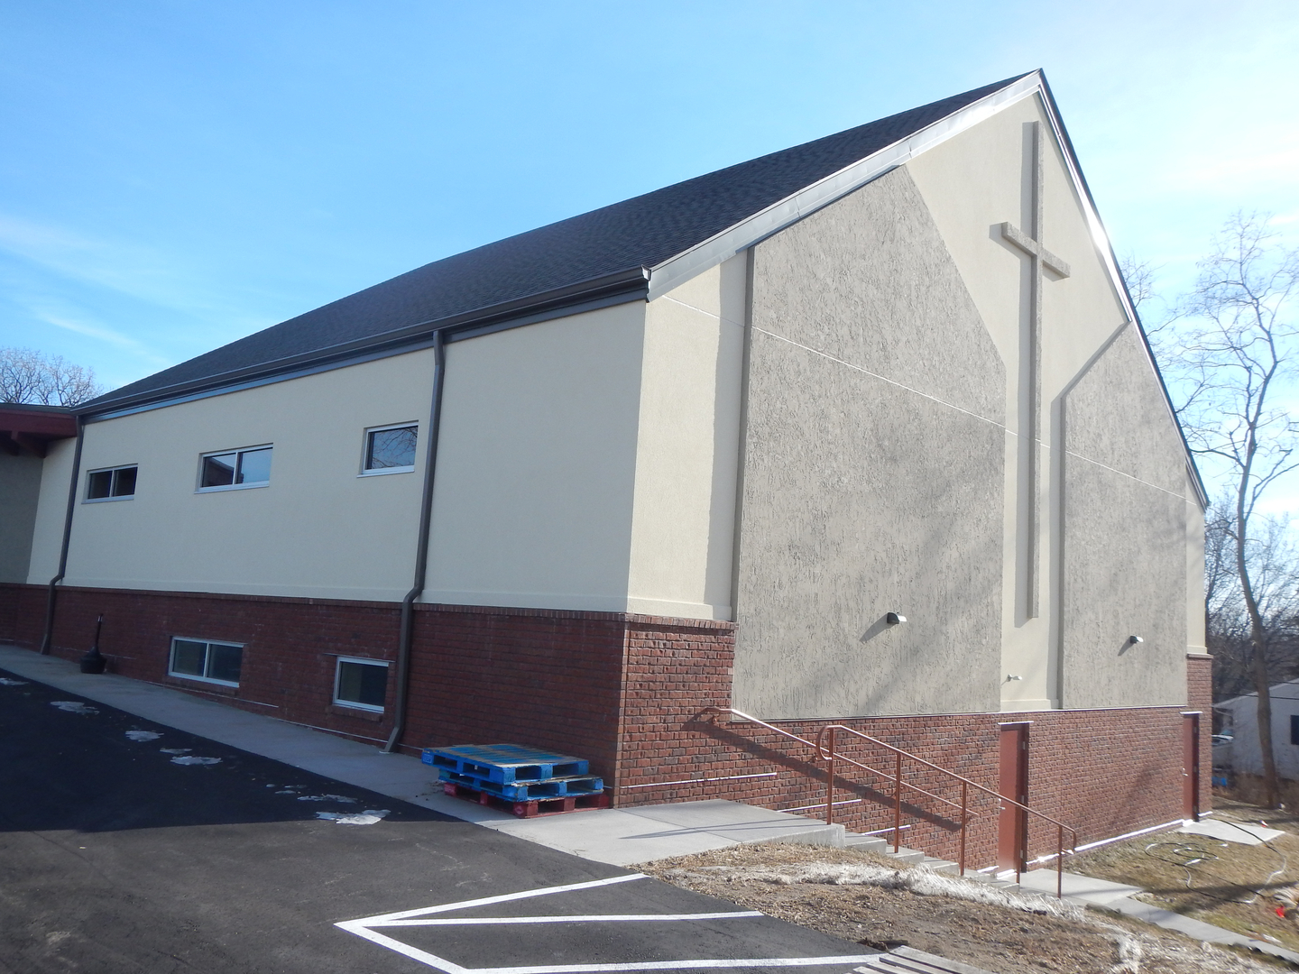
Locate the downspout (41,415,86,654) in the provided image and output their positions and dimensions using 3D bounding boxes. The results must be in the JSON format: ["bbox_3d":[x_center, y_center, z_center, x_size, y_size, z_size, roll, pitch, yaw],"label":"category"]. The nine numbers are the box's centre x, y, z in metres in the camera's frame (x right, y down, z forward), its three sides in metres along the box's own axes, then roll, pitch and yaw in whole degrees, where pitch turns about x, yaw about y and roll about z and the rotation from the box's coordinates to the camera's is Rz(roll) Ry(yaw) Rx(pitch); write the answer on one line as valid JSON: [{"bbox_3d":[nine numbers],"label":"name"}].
[{"bbox_3d":[-11.498,0.943,20.623,0.109,4.693,0.208,-4,-11,43],"label":"downspout"}]

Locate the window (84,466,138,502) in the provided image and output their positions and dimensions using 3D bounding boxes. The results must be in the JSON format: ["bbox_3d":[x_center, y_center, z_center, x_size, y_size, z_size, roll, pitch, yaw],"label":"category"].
[{"bbox_3d":[-10.027,-0.039,19.653,2.432,0.628,0.119,-4,-11,43],"label":"window"}]

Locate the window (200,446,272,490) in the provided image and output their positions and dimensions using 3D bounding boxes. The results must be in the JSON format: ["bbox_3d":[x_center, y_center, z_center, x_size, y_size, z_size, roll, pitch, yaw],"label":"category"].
[{"bbox_3d":[-6.395,-0.271,16.272,2.459,0.630,0.119,-4,-11,43],"label":"window"}]

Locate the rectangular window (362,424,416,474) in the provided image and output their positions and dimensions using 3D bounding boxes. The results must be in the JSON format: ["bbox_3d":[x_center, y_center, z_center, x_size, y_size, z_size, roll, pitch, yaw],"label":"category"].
[{"bbox_3d":[-3.263,-0.471,13.357,1.226,0.622,0.119,-4,-11,43],"label":"rectangular window"}]

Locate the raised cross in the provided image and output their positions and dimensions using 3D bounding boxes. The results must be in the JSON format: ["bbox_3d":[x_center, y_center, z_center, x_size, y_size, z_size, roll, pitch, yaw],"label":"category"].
[{"bbox_3d":[6.397,-2.040,17.348,0.109,8.351,2.544,-4,-11,43],"label":"raised cross"}]

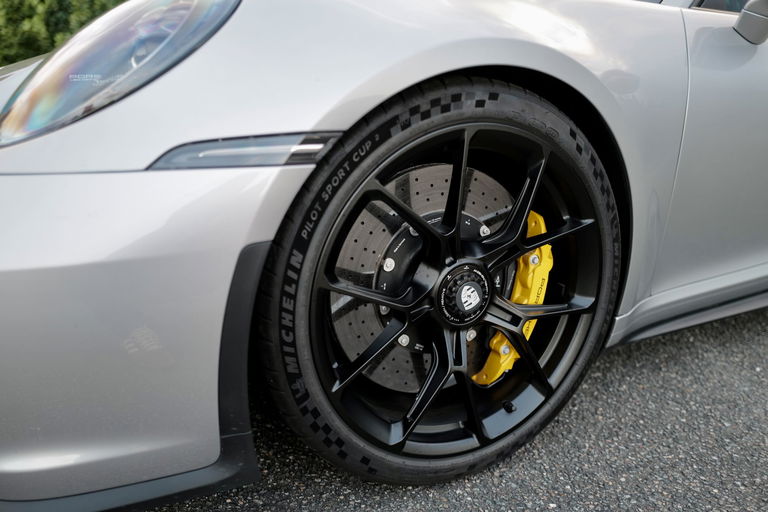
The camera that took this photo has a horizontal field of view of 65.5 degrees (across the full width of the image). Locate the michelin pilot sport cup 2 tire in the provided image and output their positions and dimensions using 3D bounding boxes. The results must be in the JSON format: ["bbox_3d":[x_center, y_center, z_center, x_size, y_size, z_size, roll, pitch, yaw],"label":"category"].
[{"bbox_3d":[0.084,0.038,1.048,0.685,0.683,0.262,-9,17,-25],"label":"michelin pilot sport cup 2 tire"}]

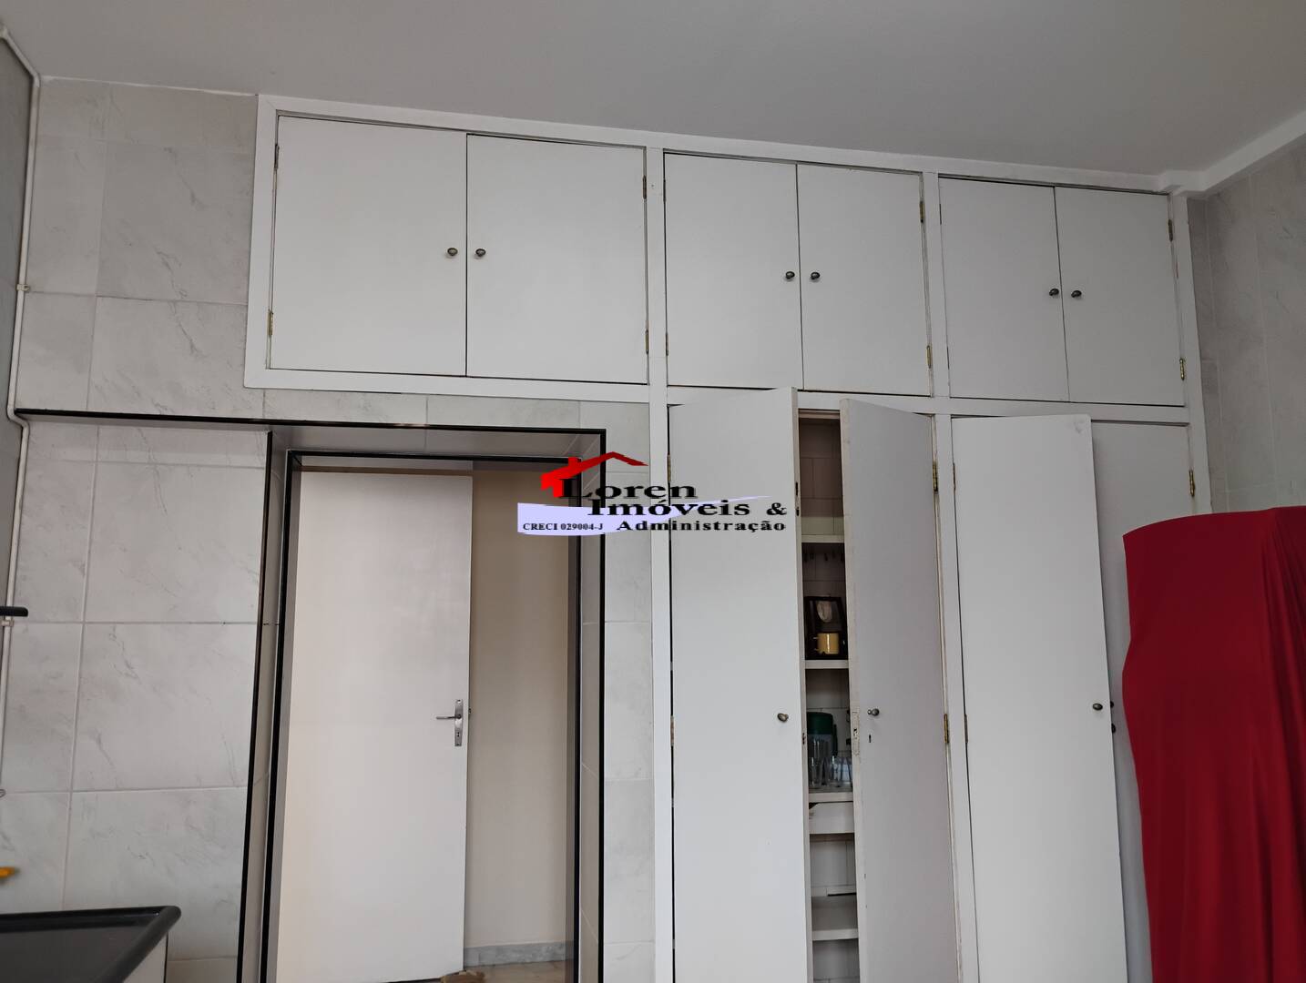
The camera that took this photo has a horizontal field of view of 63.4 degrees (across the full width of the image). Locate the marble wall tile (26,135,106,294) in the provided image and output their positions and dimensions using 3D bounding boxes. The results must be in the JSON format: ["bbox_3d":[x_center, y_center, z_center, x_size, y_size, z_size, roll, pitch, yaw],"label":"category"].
[{"bbox_3d":[-1.670,-0.779,3.006,0.198,0.460,0.020,1,-9,-11],"label":"marble wall tile"}]

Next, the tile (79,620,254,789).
[{"bbox_3d":[-1.350,0.597,2.944,0.453,0.453,0.020,1,-9,-11],"label":"tile"}]

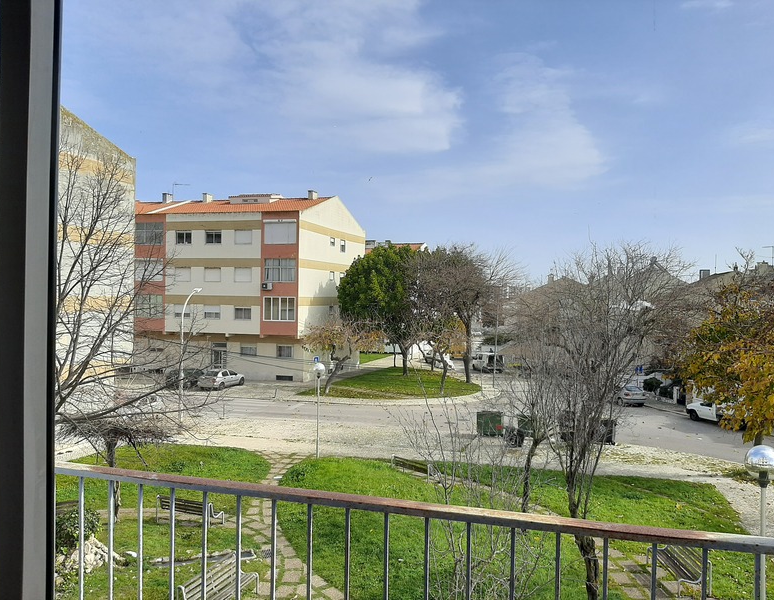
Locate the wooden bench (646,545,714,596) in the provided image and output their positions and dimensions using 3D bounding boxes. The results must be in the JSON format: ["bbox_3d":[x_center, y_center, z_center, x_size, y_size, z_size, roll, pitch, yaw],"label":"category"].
[{"bbox_3d":[7.061,6.381,15.100,0.740,0.790,1.820,1,1,0],"label":"wooden bench"}]

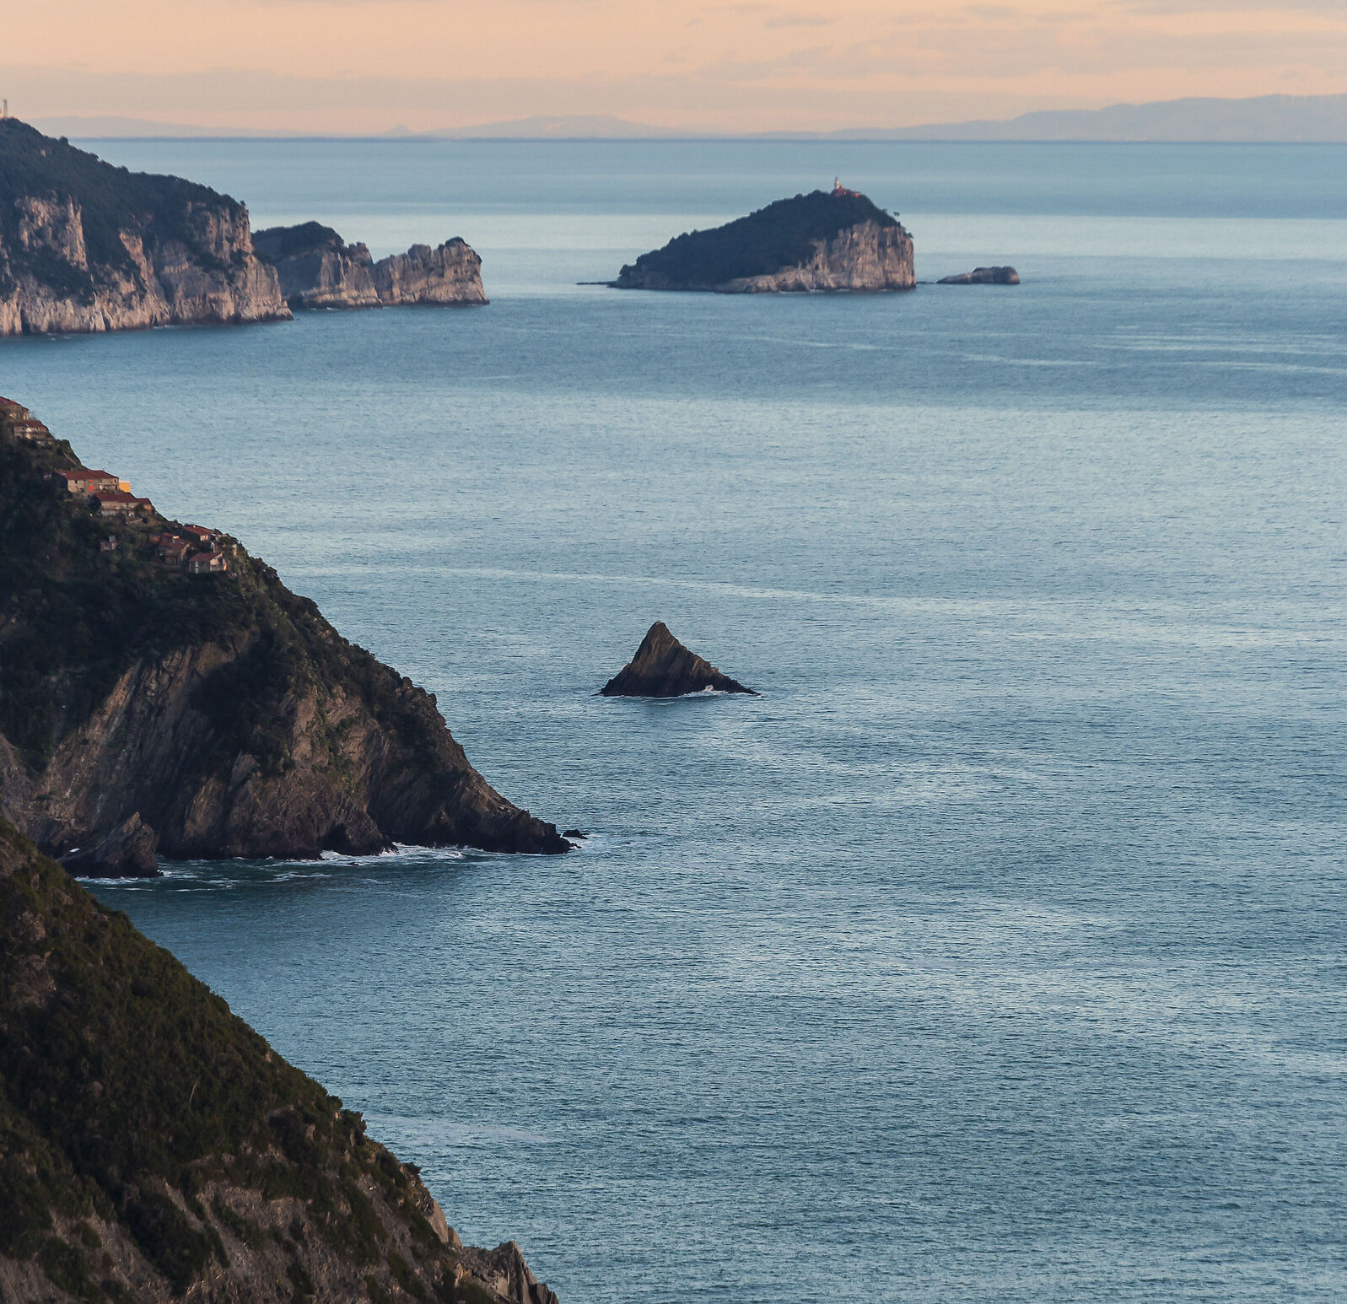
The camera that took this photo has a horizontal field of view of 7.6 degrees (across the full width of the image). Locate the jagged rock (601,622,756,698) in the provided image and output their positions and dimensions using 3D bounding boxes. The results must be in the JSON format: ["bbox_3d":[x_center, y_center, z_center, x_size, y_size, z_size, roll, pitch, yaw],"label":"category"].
[{"bbox_3d":[2.100,2.000,3850.000,59.000,28.000,35.000,0,3,0],"label":"jagged rock"}]

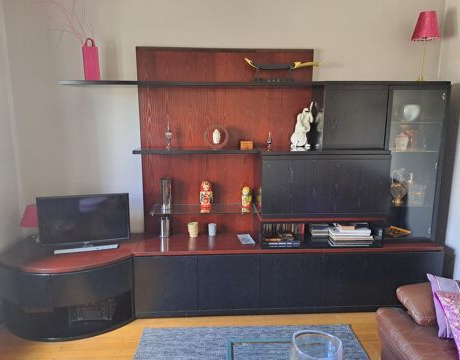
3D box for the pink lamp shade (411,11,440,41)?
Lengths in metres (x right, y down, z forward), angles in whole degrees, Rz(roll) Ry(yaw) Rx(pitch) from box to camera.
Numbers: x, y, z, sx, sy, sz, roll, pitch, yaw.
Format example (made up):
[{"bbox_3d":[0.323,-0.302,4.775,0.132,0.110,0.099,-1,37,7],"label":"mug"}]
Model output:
[{"bbox_3d":[1.692,-1.321,2.970,0.221,0.198,0.221,-1,9,-3],"label":"pink lamp shade"}]

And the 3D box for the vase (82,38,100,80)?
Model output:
[{"bbox_3d":[-1.163,-1.004,2.917,0.121,0.343,0.092,-1,9,-3],"label":"vase"}]

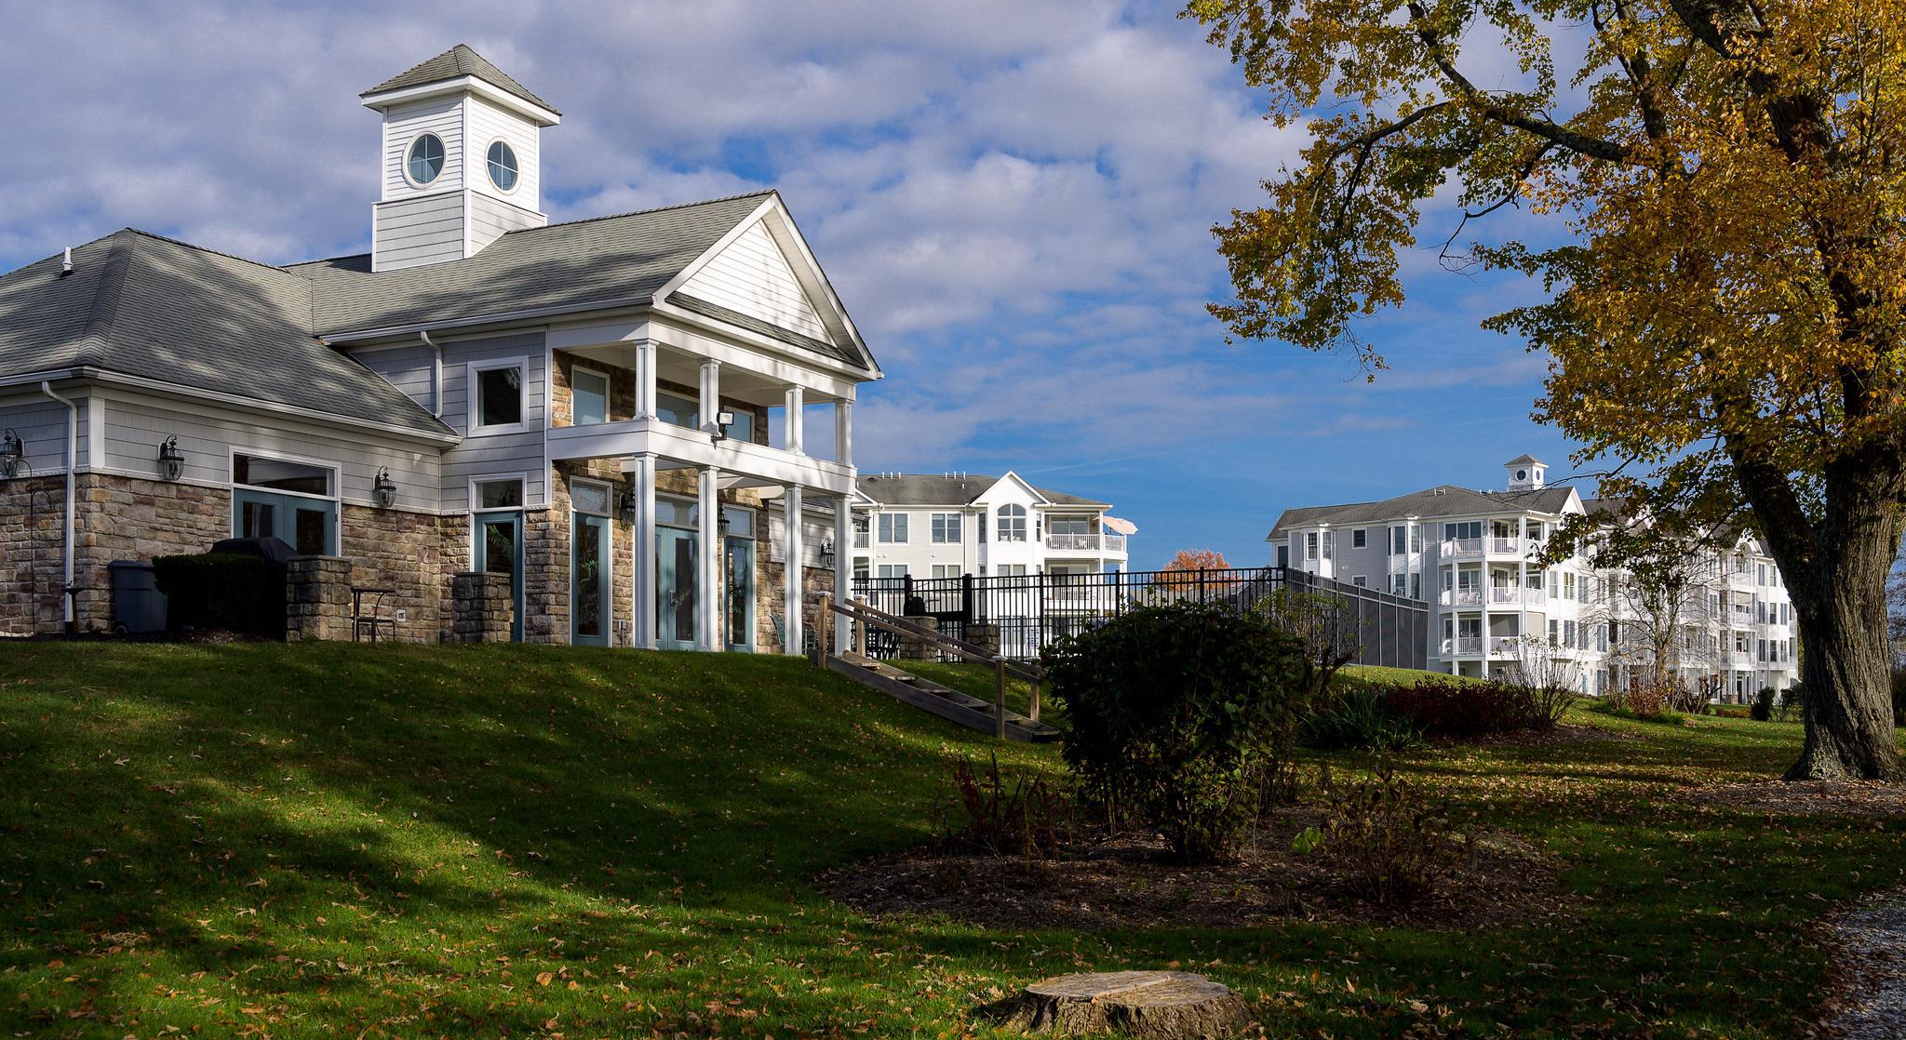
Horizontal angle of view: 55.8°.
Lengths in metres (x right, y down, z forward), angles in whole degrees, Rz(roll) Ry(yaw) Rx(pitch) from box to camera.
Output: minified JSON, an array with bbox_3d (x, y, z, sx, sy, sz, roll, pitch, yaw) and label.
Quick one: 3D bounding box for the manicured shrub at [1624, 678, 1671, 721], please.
[{"bbox_3d":[18.129,4.692,47.000,1.200,1.050,1.100,0,-3,0],"label":"manicured shrub"}]

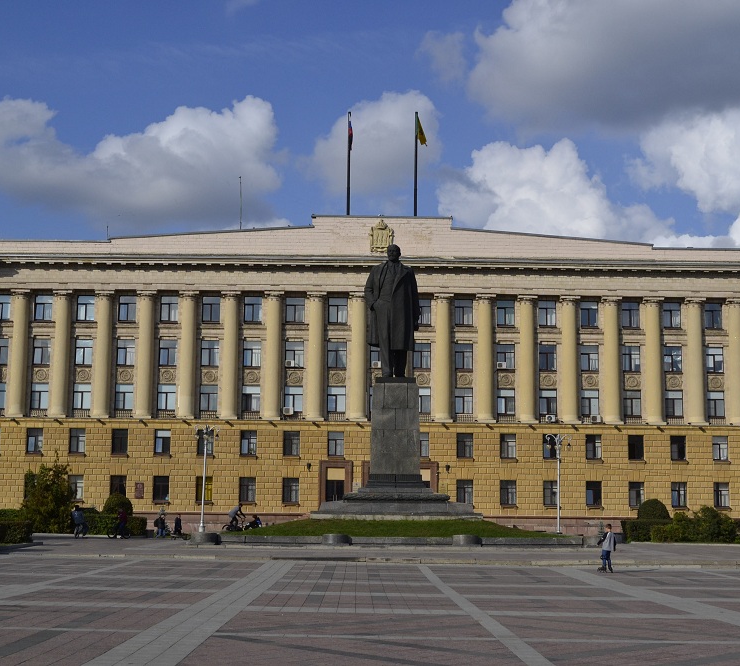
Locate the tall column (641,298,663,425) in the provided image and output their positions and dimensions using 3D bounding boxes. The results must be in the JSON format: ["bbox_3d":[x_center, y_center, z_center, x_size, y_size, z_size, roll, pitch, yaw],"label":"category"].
[{"bbox_3d":[23.567,2.308,96.095,1.470,10.520,1.365,1,-8,-1],"label":"tall column"}]

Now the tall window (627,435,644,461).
[{"bbox_3d":[22.916,9.874,100.391,1.340,2.060,0.250,1,-8,-1],"label":"tall window"}]

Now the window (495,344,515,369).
[{"bbox_3d":[11.866,2.072,101.526,1.552,2.141,0.200,1,-8,-1],"label":"window"}]

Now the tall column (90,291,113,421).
[{"bbox_3d":[-21.927,1.730,95.633,1.470,10.520,1.365,1,-8,-1],"label":"tall column"}]

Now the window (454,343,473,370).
[{"bbox_3d":[8.274,2.096,102.274,1.510,2.260,0.250,1,-8,-1],"label":"window"}]

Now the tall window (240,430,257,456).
[{"bbox_3d":[-9.761,8.980,94.979,1.312,2.031,0.250,1,-8,-1],"label":"tall window"}]

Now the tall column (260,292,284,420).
[{"bbox_3d":[-7.835,1.829,93.826,1.500,10.374,1.450,1,-8,0],"label":"tall column"}]

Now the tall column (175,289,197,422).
[{"bbox_3d":[-15.020,1.825,95.877,1.600,10.500,1.500,1,-8,-1],"label":"tall column"}]

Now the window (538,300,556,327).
[{"bbox_3d":[15.670,-1.670,102.752,1.562,2.365,0.250,1,-8,-1],"label":"window"}]

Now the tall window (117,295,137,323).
[{"bbox_3d":[-19.630,-1.930,94.697,1.405,2.073,0.250,1,-8,0],"label":"tall window"}]

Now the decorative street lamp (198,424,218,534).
[{"bbox_3d":[-10.483,9.304,74.003,1.586,6.928,1.586,1,-8,-1],"label":"decorative street lamp"}]

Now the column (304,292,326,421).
[{"bbox_3d":[-4.680,1.987,101.279,1.600,11.274,1.500,1,-8,-1],"label":"column"}]

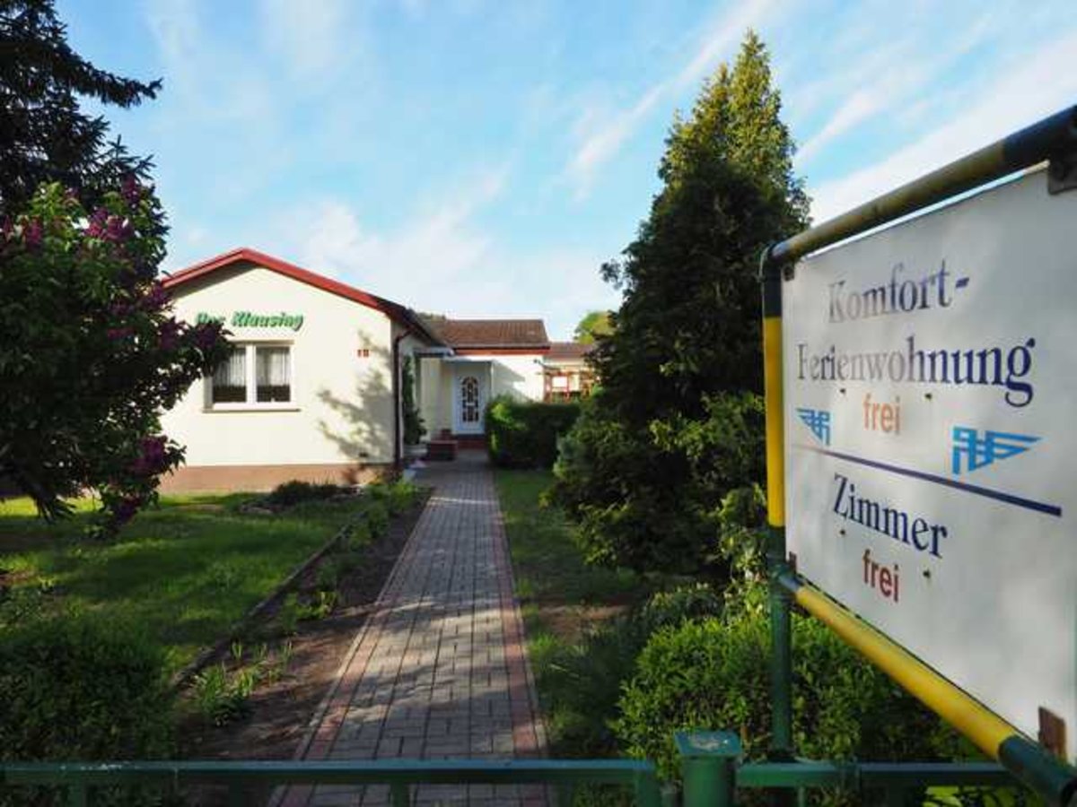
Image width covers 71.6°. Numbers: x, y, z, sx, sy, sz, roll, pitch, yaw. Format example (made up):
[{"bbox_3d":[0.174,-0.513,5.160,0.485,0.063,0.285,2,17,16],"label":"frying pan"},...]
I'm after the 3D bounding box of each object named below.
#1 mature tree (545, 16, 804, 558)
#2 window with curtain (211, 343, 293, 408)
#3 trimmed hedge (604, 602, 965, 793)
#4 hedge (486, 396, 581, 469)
[{"bbox_3d":[1.540,-1.170,7.700,2.700,5.350,2.600,-1,0,-4],"label":"mature tree"},{"bbox_3d":[-5.020,-0.490,13.030,1.470,1.130,0.150,-1,0,-4],"label":"window with curtain"},{"bbox_3d":[0.770,1.090,2.300,1.100,0.800,0.800,-1,0,-3],"label":"trimmed hedge"},{"bbox_3d":[0.120,0.710,17.900,2.600,1.550,1.400,-1,0,-4],"label":"hedge"}]

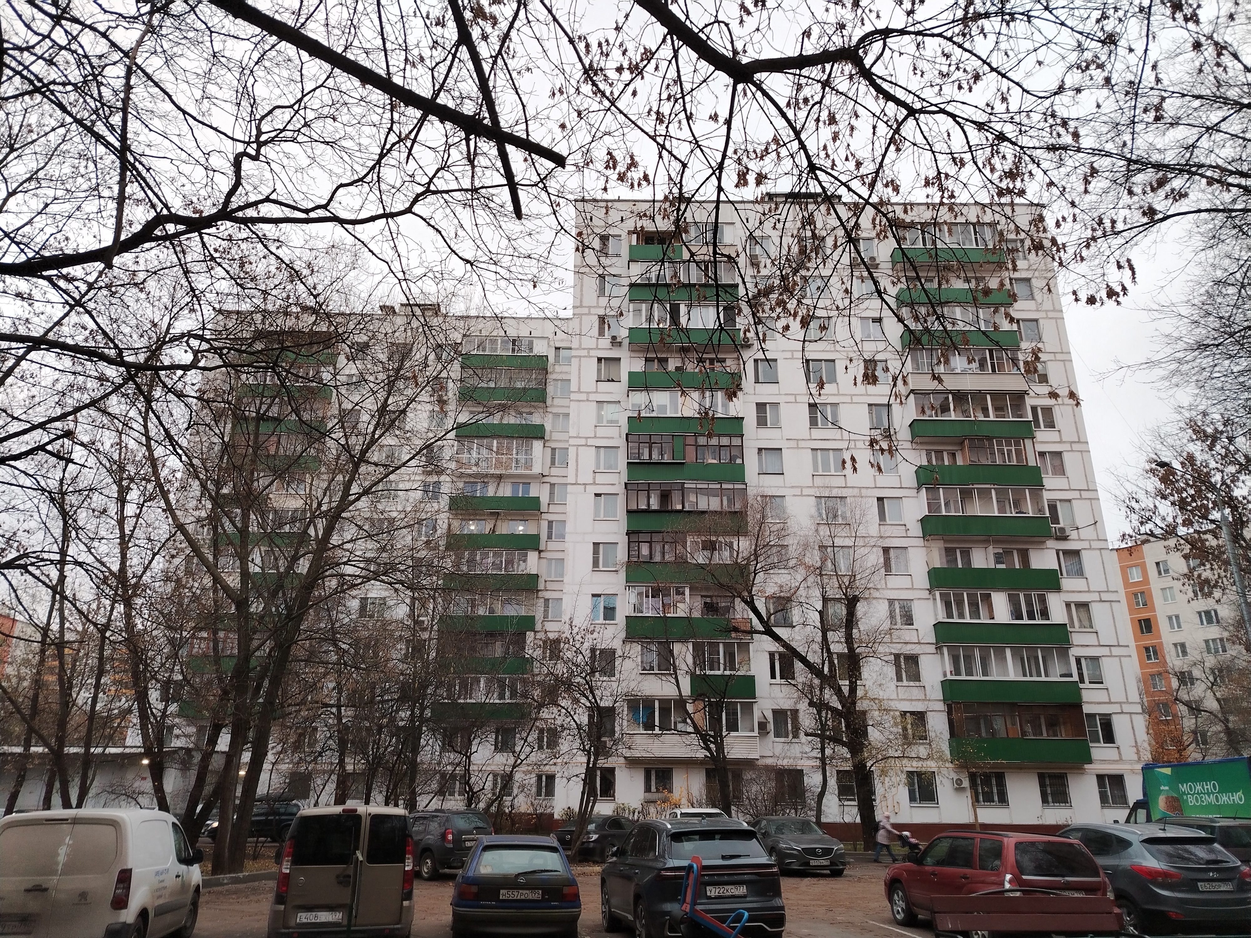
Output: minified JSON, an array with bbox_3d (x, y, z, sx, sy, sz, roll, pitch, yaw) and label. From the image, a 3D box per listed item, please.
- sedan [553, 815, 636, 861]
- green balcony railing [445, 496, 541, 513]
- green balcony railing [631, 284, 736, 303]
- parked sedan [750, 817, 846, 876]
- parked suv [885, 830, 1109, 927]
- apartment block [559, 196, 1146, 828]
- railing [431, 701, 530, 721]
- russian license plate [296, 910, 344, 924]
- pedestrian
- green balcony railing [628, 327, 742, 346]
[{"bbox_3d":[-0.437,12.494,29.269,1.800,1.450,4.700,-14,-25,34],"label":"sedan"},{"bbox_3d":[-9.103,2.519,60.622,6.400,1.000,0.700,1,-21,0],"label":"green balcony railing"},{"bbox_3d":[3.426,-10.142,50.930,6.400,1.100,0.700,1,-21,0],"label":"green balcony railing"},{"bbox_3d":[4.693,10.873,25.058,1.840,1.450,4.850,4,-21,-10],"label":"parked sedan"},{"bbox_3d":[5.844,6.738,14.110,1.740,1.600,4.450,4,-21,-9],"label":"parked suv"},{"bbox_3d":[11.275,2.690,52.961,29.100,36.950,13.500,1,-21,0],"label":"apartment block"},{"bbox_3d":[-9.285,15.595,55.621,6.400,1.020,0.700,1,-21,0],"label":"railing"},{"bbox_3d":[-3.717,5.462,10.552,0.525,0.115,0.020,8,-22,-17],"label":"russian license plate"},{"bbox_3d":[9.293,13.176,31.011,0.780,1.650,0.550,1,-21,0],"label":"pedestrian"},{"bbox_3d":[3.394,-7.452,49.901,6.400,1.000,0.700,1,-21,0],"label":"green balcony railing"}]

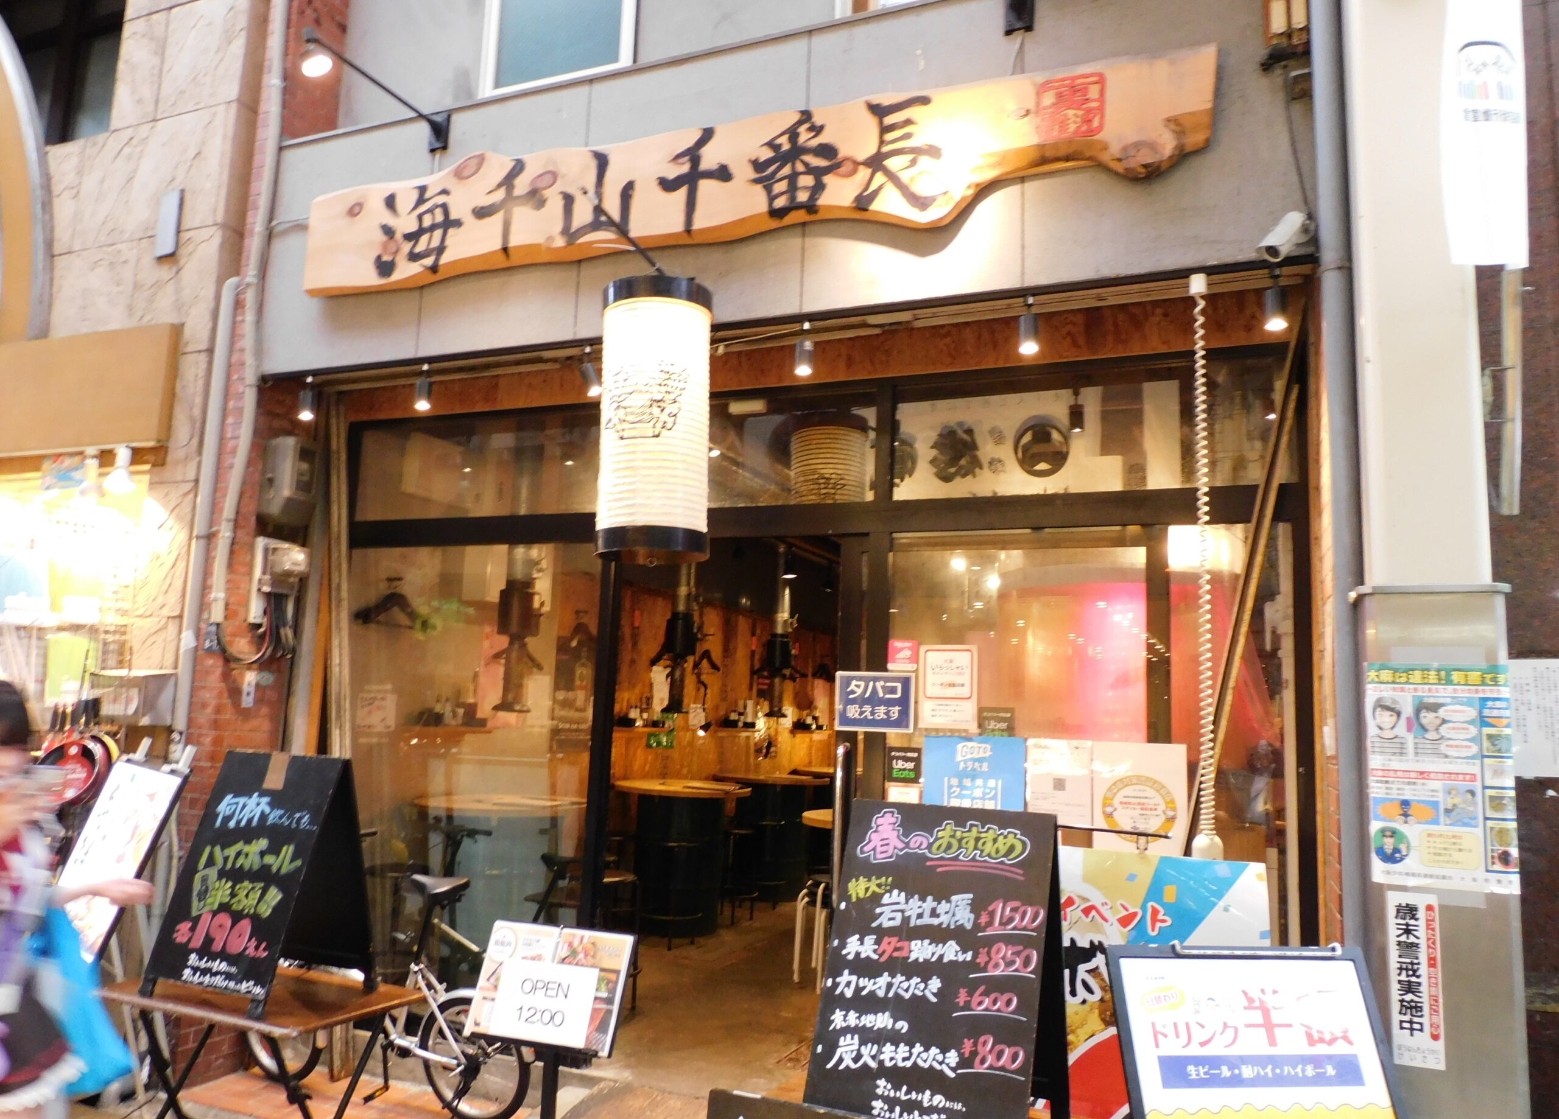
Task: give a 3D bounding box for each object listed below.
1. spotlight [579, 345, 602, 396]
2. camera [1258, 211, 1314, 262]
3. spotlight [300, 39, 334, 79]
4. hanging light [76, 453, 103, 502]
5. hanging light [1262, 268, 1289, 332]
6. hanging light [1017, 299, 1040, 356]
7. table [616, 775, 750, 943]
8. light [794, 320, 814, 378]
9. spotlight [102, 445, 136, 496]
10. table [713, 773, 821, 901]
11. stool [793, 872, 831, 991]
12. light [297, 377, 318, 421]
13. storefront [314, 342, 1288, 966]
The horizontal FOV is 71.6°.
[{"bbox_3d":[-0.696,-0.694,3.987,0.075,0.180,0.085,-1,-8,22],"label":"spotlight"},{"bbox_3d":[1.411,-0.903,3.018,0.090,0.185,0.078,46,-22,-13],"label":"camera"},{"bbox_3d":[-1.603,-1.735,3.755,0.115,0.115,0.115,-24,-2,-12],"label":"spotlight"},{"bbox_3d":[-2.941,-0.353,4.612,0.125,0.200,0.135,-1,-8,22],"label":"hanging light"},{"bbox_3d":[1.422,-0.739,3.095,0.063,0.170,0.063,-1,-8,23],"label":"hanging light"},{"bbox_3d":[0.778,-0.727,3.372,0.063,0.168,0.063,-1,-8,23],"label":"hanging light"},{"bbox_3d":[-0.656,1.962,7.152,0.910,0.920,0.910,2,-8,0],"label":"table"},{"bbox_3d":[0.085,-0.715,3.677,0.062,0.185,0.065,2,-7,0],"label":"light"},{"bbox_3d":[-2.774,-0.374,4.546,0.135,0.200,0.135,-1,-8,22],"label":"spotlight"},{"bbox_3d":[-0.075,2.172,8.501,0.910,0.910,0.910,2,-8,0],"label":"table"},{"bbox_3d":[0.265,1.996,5.794,0.360,0.560,0.360,-1,-8,23],"label":"stool"},{"bbox_3d":[-1.973,-0.669,4.518,0.065,0.180,0.065,-1,-8,22],"label":"light"},{"bbox_3d":[-0.175,0.639,4.203,4.070,2.650,0.150,-1,-8,22],"label":"storefront"}]

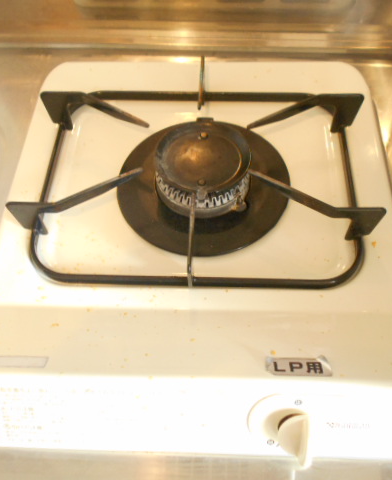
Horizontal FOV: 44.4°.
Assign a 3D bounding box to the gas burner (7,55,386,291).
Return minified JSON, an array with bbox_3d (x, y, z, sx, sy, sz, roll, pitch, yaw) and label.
[{"bbox_3d":[0.000,-0.059,0.378,0.265,0.044,0.212,0,57,4],"label":"gas burner"}]

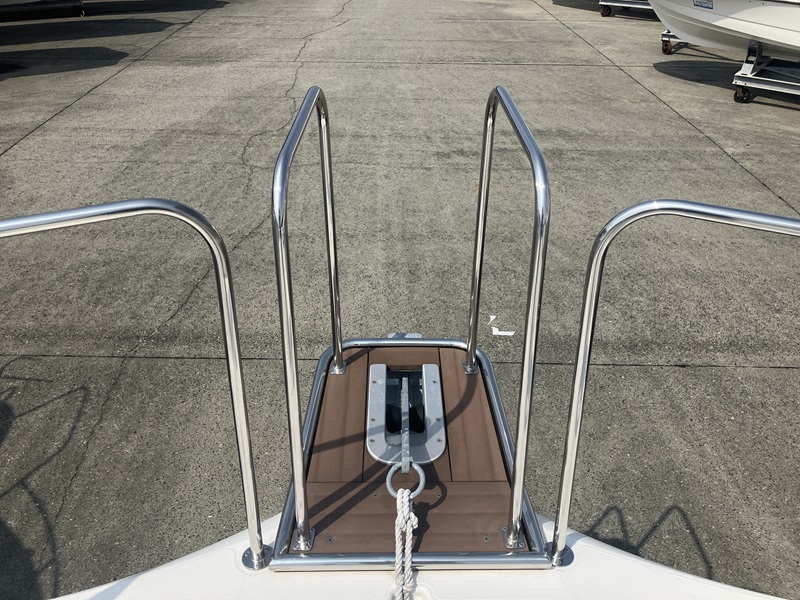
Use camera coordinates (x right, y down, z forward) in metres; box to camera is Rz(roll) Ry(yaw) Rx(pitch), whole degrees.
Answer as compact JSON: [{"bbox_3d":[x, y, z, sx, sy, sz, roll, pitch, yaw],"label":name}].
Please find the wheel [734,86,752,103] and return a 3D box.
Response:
[{"bbox_3d":[6.066,-3.618,11.450,0.270,0.270,0.080,24,39,31],"label":"wheel"}]

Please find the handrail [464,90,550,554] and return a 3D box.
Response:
[{"bbox_3d":[0.218,0.013,1.363,0.055,0.805,0.605,-2,34,-4],"label":"handrail"}]

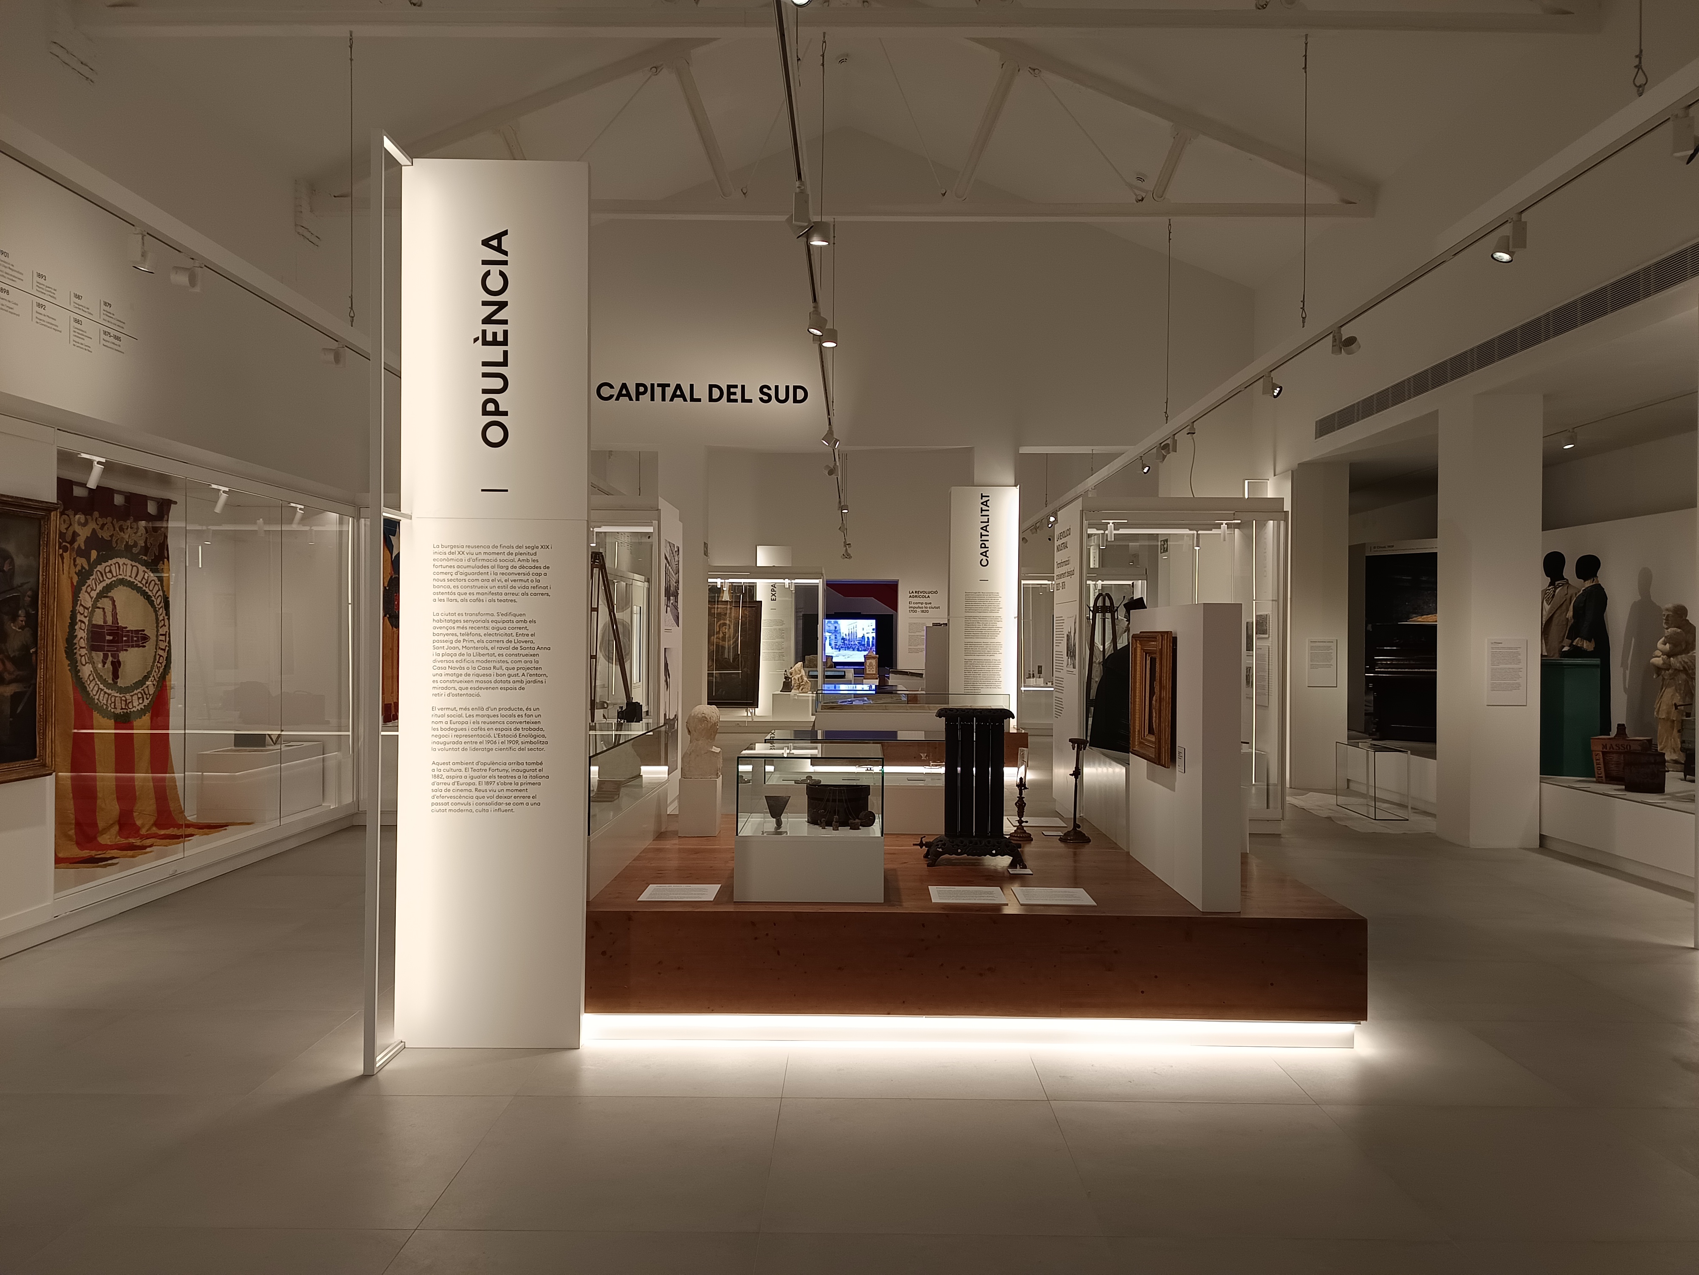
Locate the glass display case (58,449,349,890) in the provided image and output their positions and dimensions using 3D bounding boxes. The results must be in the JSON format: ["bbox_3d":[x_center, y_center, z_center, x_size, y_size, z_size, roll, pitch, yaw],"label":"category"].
[{"bbox_3d":[-4.532,0.168,7.843,0.970,2.350,3.600,0,0,0],"label":"glass display case"}]

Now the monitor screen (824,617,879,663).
[{"bbox_3d":[0.026,0.060,24.400,1.150,0.910,0.080,0,0,0],"label":"monitor screen"}]

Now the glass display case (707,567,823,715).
[{"bbox_3d":[-1.404,0.102,19.357,2.000,2.460,0.700,0,0,0],"label":"glass display case"}]

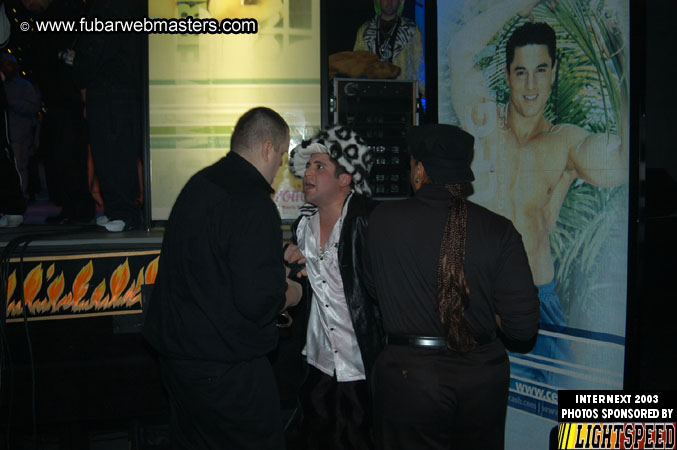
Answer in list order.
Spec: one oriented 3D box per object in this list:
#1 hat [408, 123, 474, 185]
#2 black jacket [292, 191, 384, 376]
[{"bbox_3d":[0.347,-0.243,2.300,0.220,0.160,0.260,-2,12,-30],"label":"hat"},{"bbox_3d":[0.000,0.227,2.500,0.500,0.720,0.320,-3,3,38],"label":"black jacket"}]

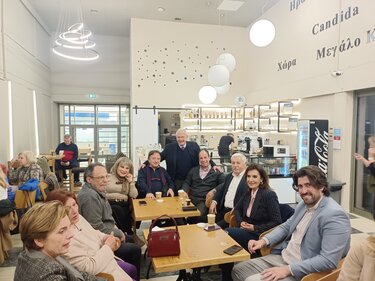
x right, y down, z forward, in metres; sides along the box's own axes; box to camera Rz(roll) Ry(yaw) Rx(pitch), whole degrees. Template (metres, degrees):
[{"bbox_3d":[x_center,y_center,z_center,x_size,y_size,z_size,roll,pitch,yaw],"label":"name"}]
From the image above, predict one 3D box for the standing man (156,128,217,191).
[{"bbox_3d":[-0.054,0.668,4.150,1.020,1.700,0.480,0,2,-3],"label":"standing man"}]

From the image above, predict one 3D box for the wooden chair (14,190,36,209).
[{"bbox_3d":[-2.217,1.092,3.912,0.440,0.820,0.500,0,3,-7],"label":"wooden chair"}]

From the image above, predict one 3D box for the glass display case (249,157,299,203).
[{"bbox_3d":[1.969,0.886,6.500,1.130,1.100,0.720,0,2,-10],"label":"glass display case"}]

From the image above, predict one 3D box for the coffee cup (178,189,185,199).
[{"bbox_3d":[-0.082,0.733,3.710,0.080,0.093,0.080,0,2,0],"label":"coffee cup"}]

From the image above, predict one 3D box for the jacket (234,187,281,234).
[{"bbox_3d":[0.652,0.679,2.489,0.450,0.540,0.320,2,4,37],"label":"jacket"}]

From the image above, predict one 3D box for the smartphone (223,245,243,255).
[{"bbox_3d":[0.353,0.838,2.078,0.075,0.009,0.158,3,4,42],"label":"smartphone"}]

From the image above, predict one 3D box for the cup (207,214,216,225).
[{"bbox_3d":[0.242,0.774,2.677,0.082,0.093,0.082,0,2,0],"label":"cup"}]

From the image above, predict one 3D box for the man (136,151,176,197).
[{"bbox_3d":[-0.408,0.836,3.649,0.560,1.340,0.780,-1,3,-7],"label":"man"}]

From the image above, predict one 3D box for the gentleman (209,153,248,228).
[{"bbox_3d":[0.522,0.854,3.069,0.580,1.360,0.800,2,4,37],"label":"gentleman"}]

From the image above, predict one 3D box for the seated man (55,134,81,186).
[{"bbox_3d":[-2.786,0.461,6.300,0.560,1.200,0.660,-1,2,-16],"label":"seated man"}]

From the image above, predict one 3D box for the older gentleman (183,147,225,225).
[{"bbox_3d":[0.202,0.834,3.568,0.600,1.360,0.850,0,3,3],"label":"older gentleman"}]

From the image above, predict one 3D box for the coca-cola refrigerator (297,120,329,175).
[{"bbox_3d":[2.870,0.480,6.200,0.550,1.930,0.530,-1,2,-15],"label":"coca-cola refrigerator"}]

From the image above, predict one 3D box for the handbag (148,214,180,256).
[{"bbox_3d":[-0.167,0.701,2.014,0.235,0.286,0.120,0,2,-3],"label":"handbag"}]

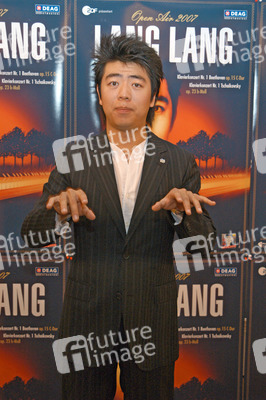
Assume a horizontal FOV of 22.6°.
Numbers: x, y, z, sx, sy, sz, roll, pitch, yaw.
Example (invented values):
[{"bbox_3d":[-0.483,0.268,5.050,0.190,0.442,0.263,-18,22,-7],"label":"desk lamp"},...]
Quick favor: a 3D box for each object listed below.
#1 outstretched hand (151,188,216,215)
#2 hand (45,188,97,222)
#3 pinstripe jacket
[{"bbox_3d":[0.126,0.005,1.660,0.158,0.072,0.155,0,6,-6],"label":"outstretched hand"},{"bbox_3d":[-0.153,0.014,1.660,0.122,0.083,0.160,0,6,-6],"label":"hand"},{"bbox_3d":[-0.046,0.158,2.000,0.570,0.740,0.420,1,7,0],"label":"pinstripe jacket"}]

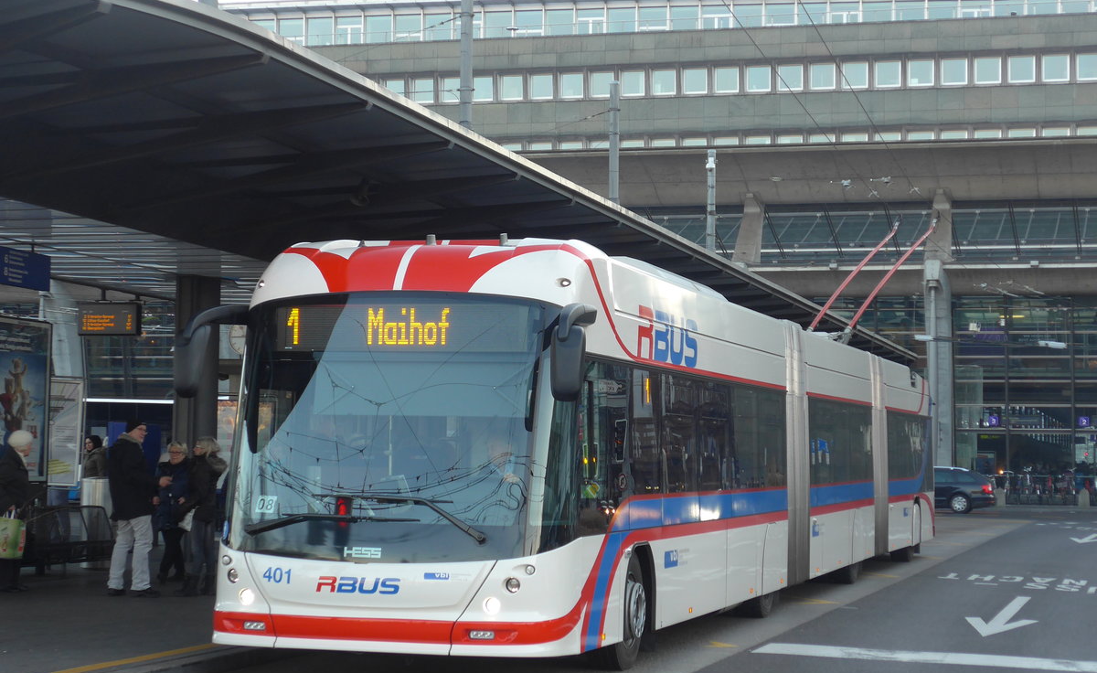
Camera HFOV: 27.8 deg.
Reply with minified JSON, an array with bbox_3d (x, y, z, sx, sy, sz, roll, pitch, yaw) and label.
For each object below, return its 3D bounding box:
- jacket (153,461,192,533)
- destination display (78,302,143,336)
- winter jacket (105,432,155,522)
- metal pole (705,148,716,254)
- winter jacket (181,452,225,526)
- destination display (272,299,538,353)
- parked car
[{"bbox_3d":[-4.301,1.809,25.300,0.500,0.800,0.350,1,-3,3],"label":"jacket"},{"bbox_3d":[-5.477,-0.210,27.600,0.840,0.420,0.140,0,-3,16],"label":"destination display"},{"bbox_3d":[-4.383,1.483,23.300,0.440,0.930,0.560,2,-3,-15],"label":"winter jacket"},{"bbox_3d":[4.406,-0.095,60.739,0.230,10.050,0.230,0,-3,16],"label":"metal pole"},{"bbox_3d":[-3.666,1.612,23.500,0.400,0.750,0.500,0,-3,9],"label":"winter jacket"},{"bbox_3d":[-1.047,-0.064,16.279,1.970,0.360,0.120,0,-3,16],"label":"destination display"},{"bbox_3d":[12.038,4.898,71.427,4.800,1.510,1.820,0,-3,14],"label":"parked car"}]

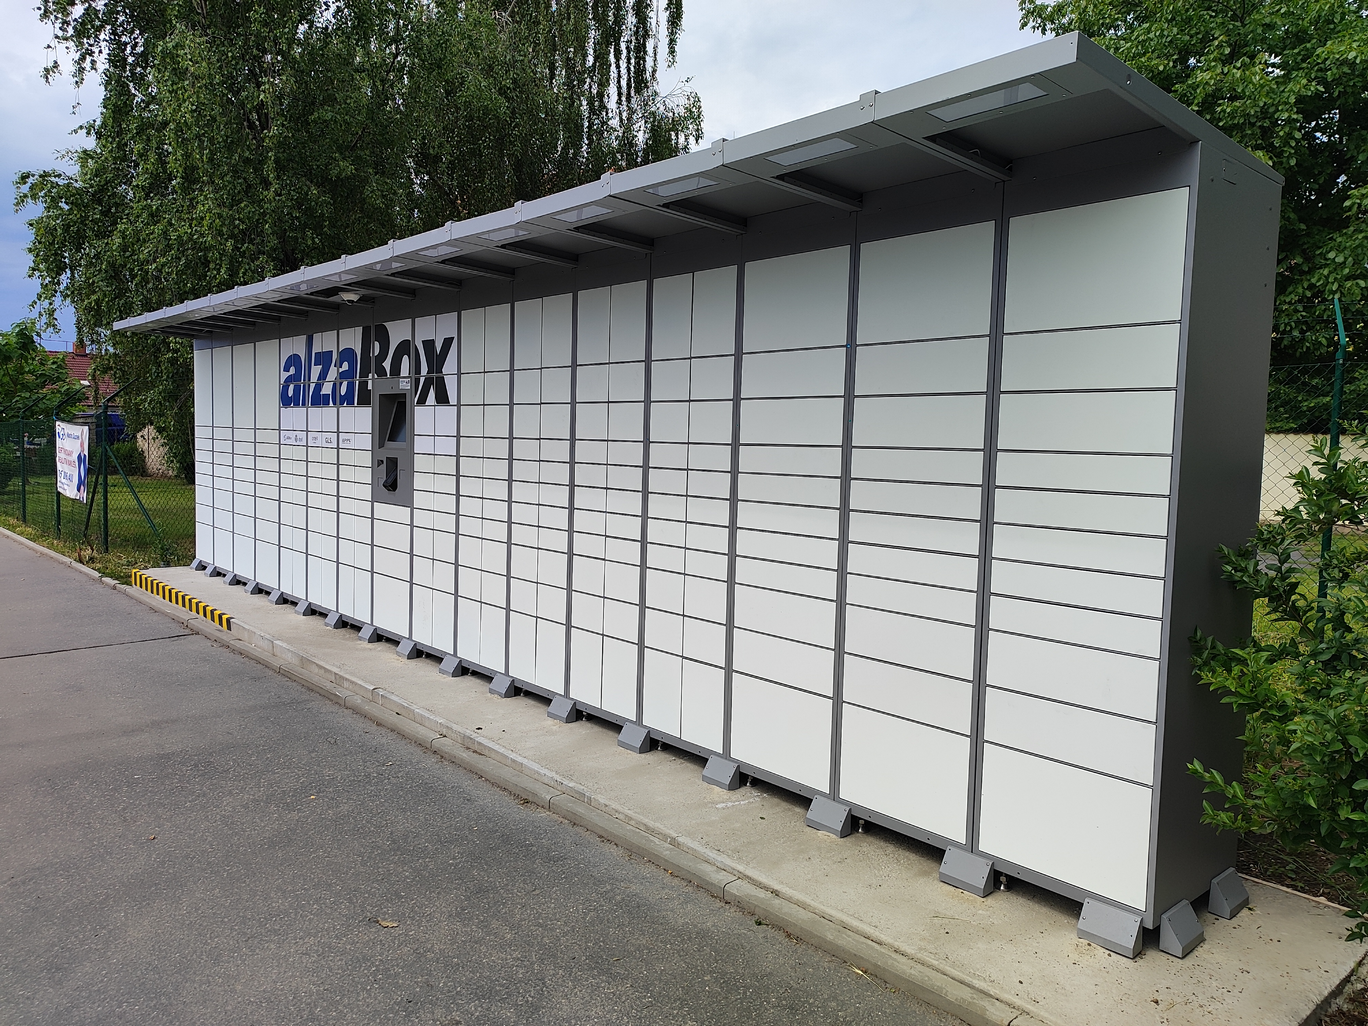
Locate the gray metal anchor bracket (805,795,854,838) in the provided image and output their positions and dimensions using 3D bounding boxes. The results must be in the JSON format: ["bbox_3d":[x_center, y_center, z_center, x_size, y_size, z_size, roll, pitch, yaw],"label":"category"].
[{"bbox_3d":[0.543,1.128,3.524,0.069,0.100,0.159,-2,6,-42],"label":"gray metal anchor bracket"}]

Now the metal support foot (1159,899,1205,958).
[{"bbox_3d":[1.456,1.212,2.772,0.159,0.100,0.069,-2,6,-42],"label":"metal support foot"}]

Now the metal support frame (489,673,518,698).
[{"bbox_3d":[-0.998,0.954,5.222,0.069,0.100,0.159,-2,6,-42],"label":"metal support frame"}]

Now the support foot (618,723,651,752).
[{"bbox_3d":[-0.227,1.040,4.382,0.069,0.100,0.159,-2,6,-42],"label":"support foot"}]

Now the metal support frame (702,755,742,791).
[{"bbox_3d":[0.159,1.084,3.954,0.069,0.100,0.159,-2,6,-42],"label":"metal support frame"}]

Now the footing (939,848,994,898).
[{"bbox_3d":[0.928,1.171,3.106,0.069,0.100,0.159,-2,6,-42],"label":"footing"}]

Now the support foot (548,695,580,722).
[{"bbox_3d":[-0.615,0.996,4.808,0.069,0.100,0.159,-2,6,-42],"label":"support foot"}]

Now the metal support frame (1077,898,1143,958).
[{"bbox_3d":[1.245,1.206,2.764,0.069,0.100,0.159,-2,6,-42],"label":"metal support frame"}]

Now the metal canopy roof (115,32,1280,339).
[{"bbox_3d":[-1.704,-1.388,5.907,1.332,0.115,9.200,-2,6,-42],"label":"metal canopy roof"}]

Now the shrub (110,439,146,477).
[{"bbox_3d":[-17.502,-1.724,29.824,1.045,1.167,1.045,-1,5,-30],"label":"shrub"}]

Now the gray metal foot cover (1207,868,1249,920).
[{"bbox_3d":[1.724,1.202,2.997,0.159,0.100,0.069,-2,6,-42],"label":"gray metal foot cover"}]

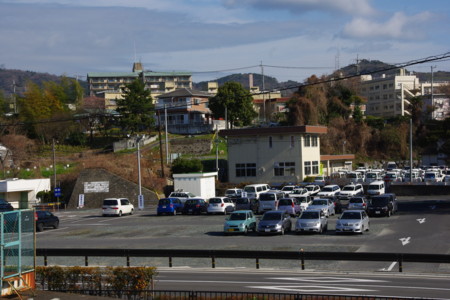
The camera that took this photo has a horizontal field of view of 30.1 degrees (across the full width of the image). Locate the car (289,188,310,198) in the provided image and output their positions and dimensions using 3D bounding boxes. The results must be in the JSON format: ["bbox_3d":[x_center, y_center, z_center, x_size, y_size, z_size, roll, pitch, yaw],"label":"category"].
[{"bbox_3d":[7.941,4.992,89.500,1.550,1.470,3.750,-2,-1,20],"label":"car"}]

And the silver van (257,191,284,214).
[{"bbox_3d":[4.447,4.763,77.180,1.700,1.900,4.500,-2,-1,15],"label":"silver van"}]

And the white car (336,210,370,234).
[{"bbox_3d":[8.580,4.633,55.700,1.730,1.460,4.550,-2,-1,16],"label":"white car"}]

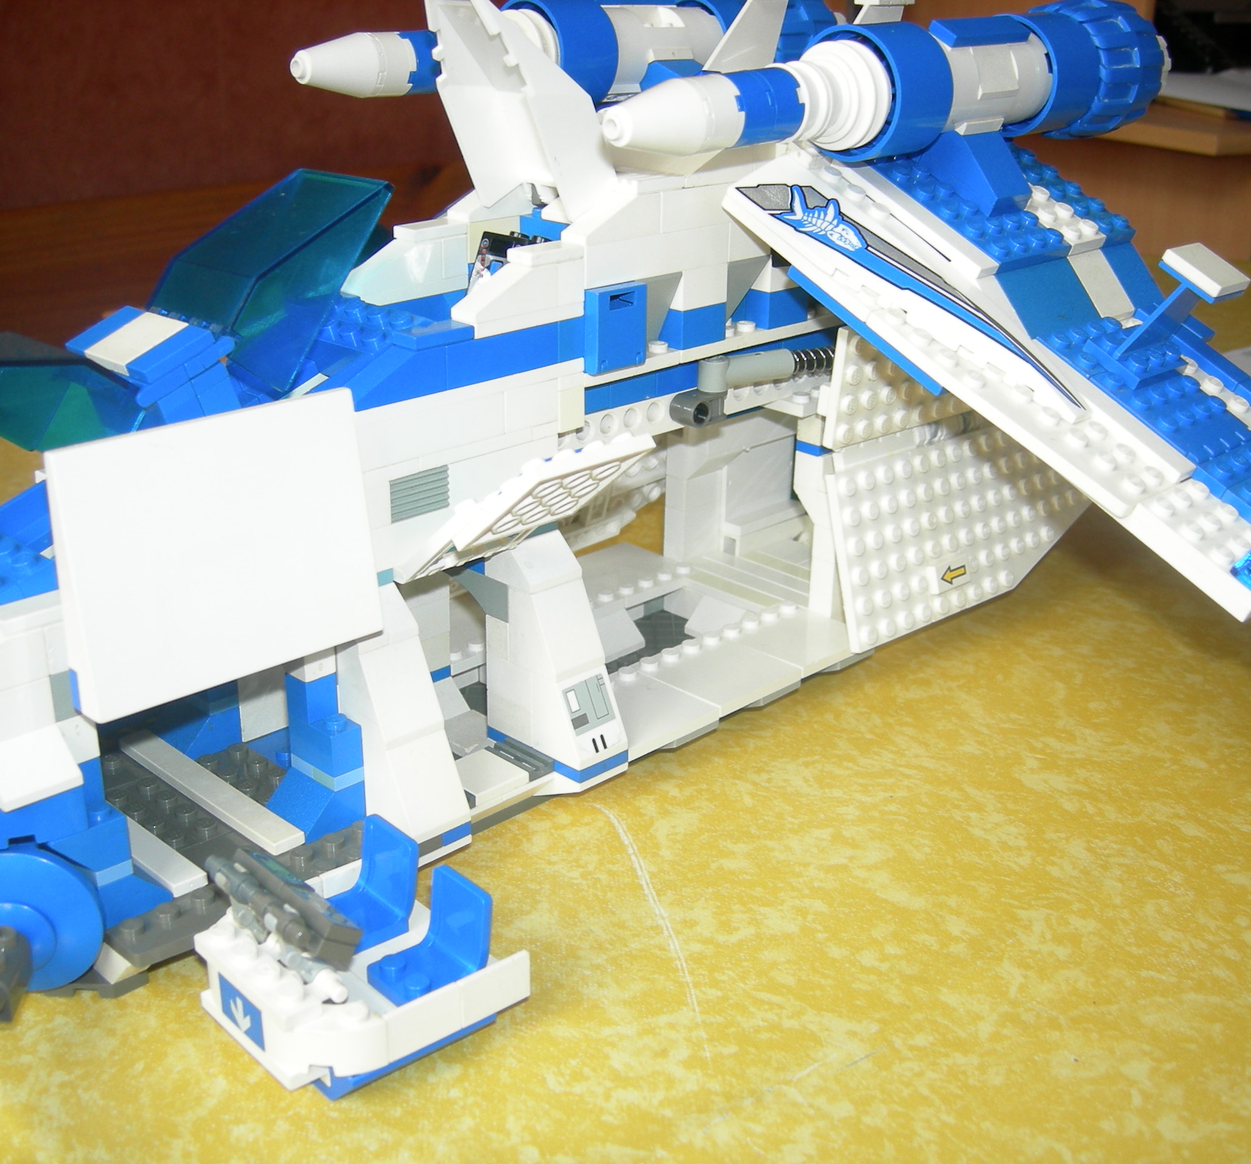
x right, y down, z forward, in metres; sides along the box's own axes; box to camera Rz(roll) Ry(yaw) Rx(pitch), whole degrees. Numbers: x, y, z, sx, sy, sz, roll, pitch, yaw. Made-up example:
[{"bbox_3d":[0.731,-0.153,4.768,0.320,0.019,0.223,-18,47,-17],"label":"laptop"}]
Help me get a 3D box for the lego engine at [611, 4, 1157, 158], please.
[{"bbox_3d":[0.067,-0.112,0.367,0.035,0.035,0.203,19,29,40],"label":"lego engine"}]

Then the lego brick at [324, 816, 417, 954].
[{"bbox_3d":[-0.054,0.062,0.328,0.019,0.020,0.016,-18,28,-39],"label":"lego brick"}]

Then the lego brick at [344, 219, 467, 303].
[{"bbox_3d":[-0.052,-0.075,0.377,0.008,0.016,0.032,20,28,40],"label":"lego brick"}]

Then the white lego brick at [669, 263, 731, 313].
[{"bbox_3d":[0.016,-0.073,0.393,0.010,0.010,0.016,21,29,41],"label":"white lego brick"}]

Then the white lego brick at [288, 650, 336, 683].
[{"bbox_3d":[-0.068,0.016,0.349,0.008,0.010,0.008,20,28,40],"label":"white lego brick"}]

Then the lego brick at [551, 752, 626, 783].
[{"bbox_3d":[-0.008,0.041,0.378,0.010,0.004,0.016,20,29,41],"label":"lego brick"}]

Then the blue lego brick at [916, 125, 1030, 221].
[{"bbox_3d":[0.088,-0.103,0.397,0.016,0.013,0.024,-22,57,-41],"label":"blue lego brick"}]

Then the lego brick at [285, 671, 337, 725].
[{"bbox_3d":[-0.066,0.024,0.343,0.008,0.010,0.008,20,29,41],"label":"lego brick"}]

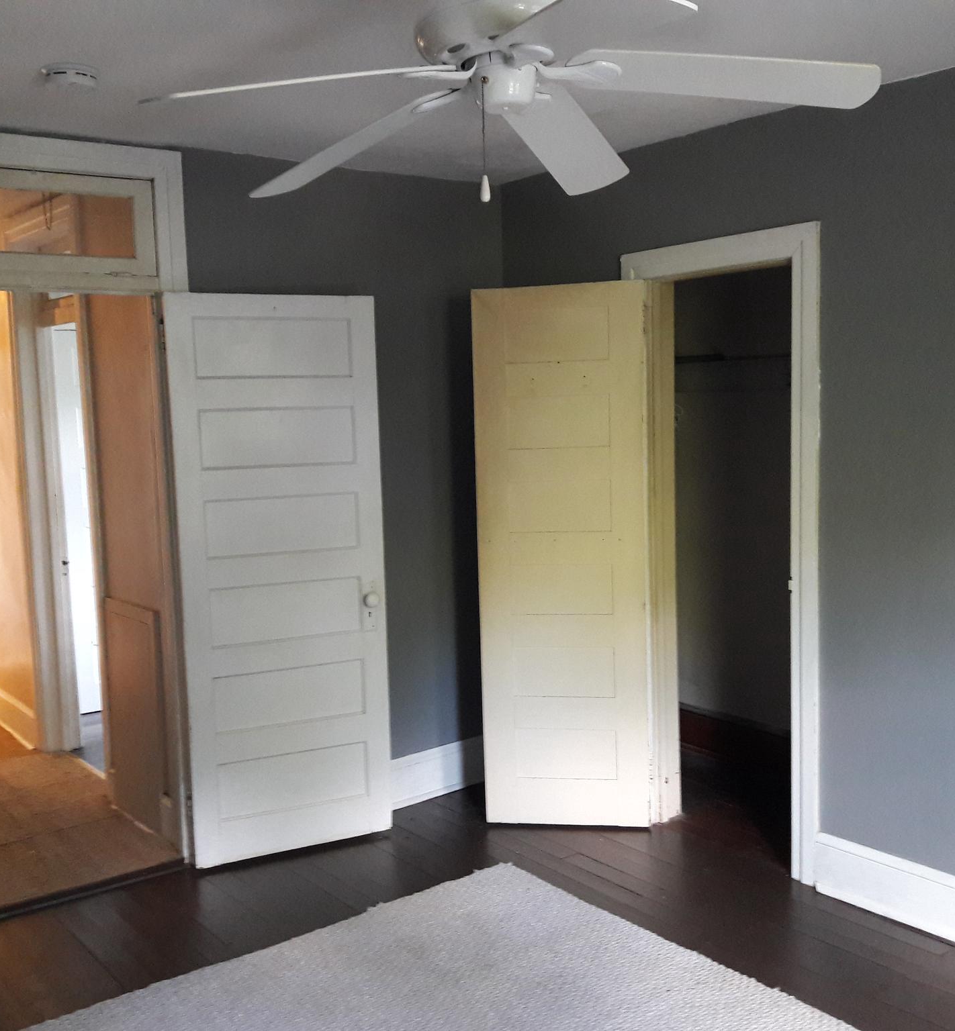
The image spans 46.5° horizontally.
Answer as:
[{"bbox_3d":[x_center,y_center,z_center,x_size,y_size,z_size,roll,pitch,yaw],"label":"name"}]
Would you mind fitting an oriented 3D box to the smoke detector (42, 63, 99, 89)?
[{"bbox_3d":[-1.005,-1.078,2.752,0.139,0.041,0.139,-2,6,0],"label":"smoke detector"}]

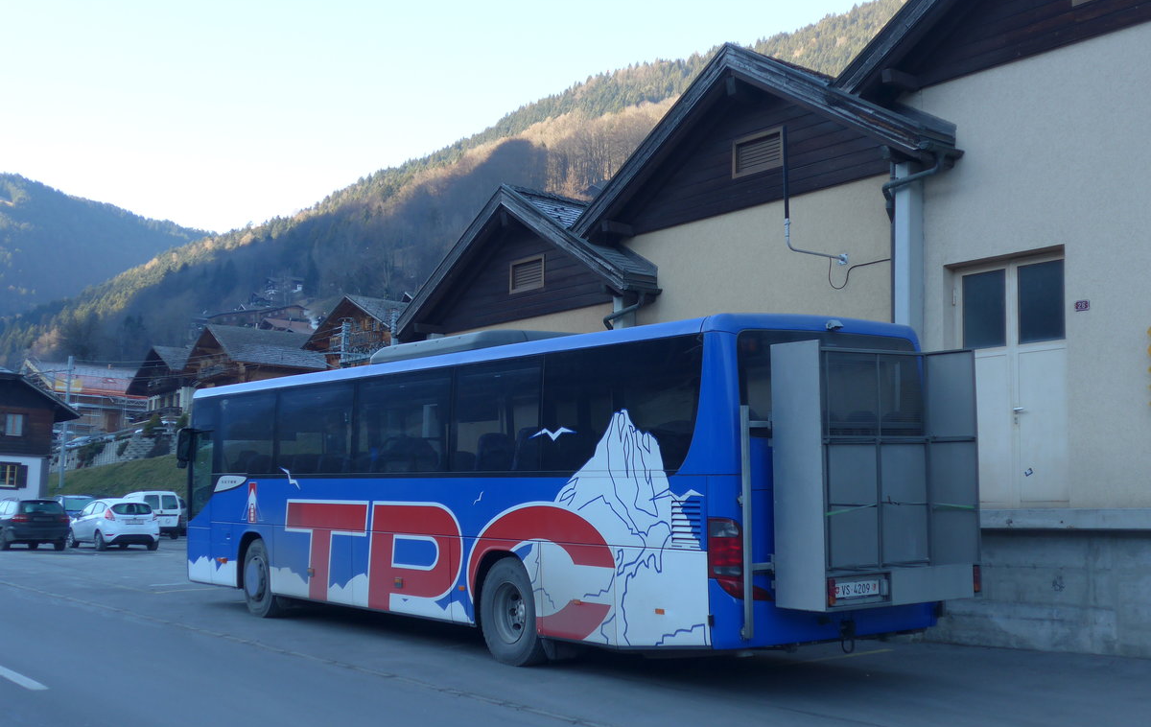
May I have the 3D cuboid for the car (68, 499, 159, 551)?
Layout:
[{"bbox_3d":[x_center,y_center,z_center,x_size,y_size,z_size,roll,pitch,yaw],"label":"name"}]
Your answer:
[{"bbox_3d":[-13.740,4.770,43.500,1.730,1.480,3.950,4,-7,-35],"label":"car"}]

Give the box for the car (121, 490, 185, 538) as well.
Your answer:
[{"bbox_3d":[-16.400,5.770,55.700,1.720,1.800,4.150,4,-6,-32],"label":"car"}]

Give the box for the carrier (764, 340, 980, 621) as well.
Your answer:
[{"bbox_3d":[2.475,0.905,11.950,1.850,2.070,0.540,2,-5,-36],"label":"carrier"}]

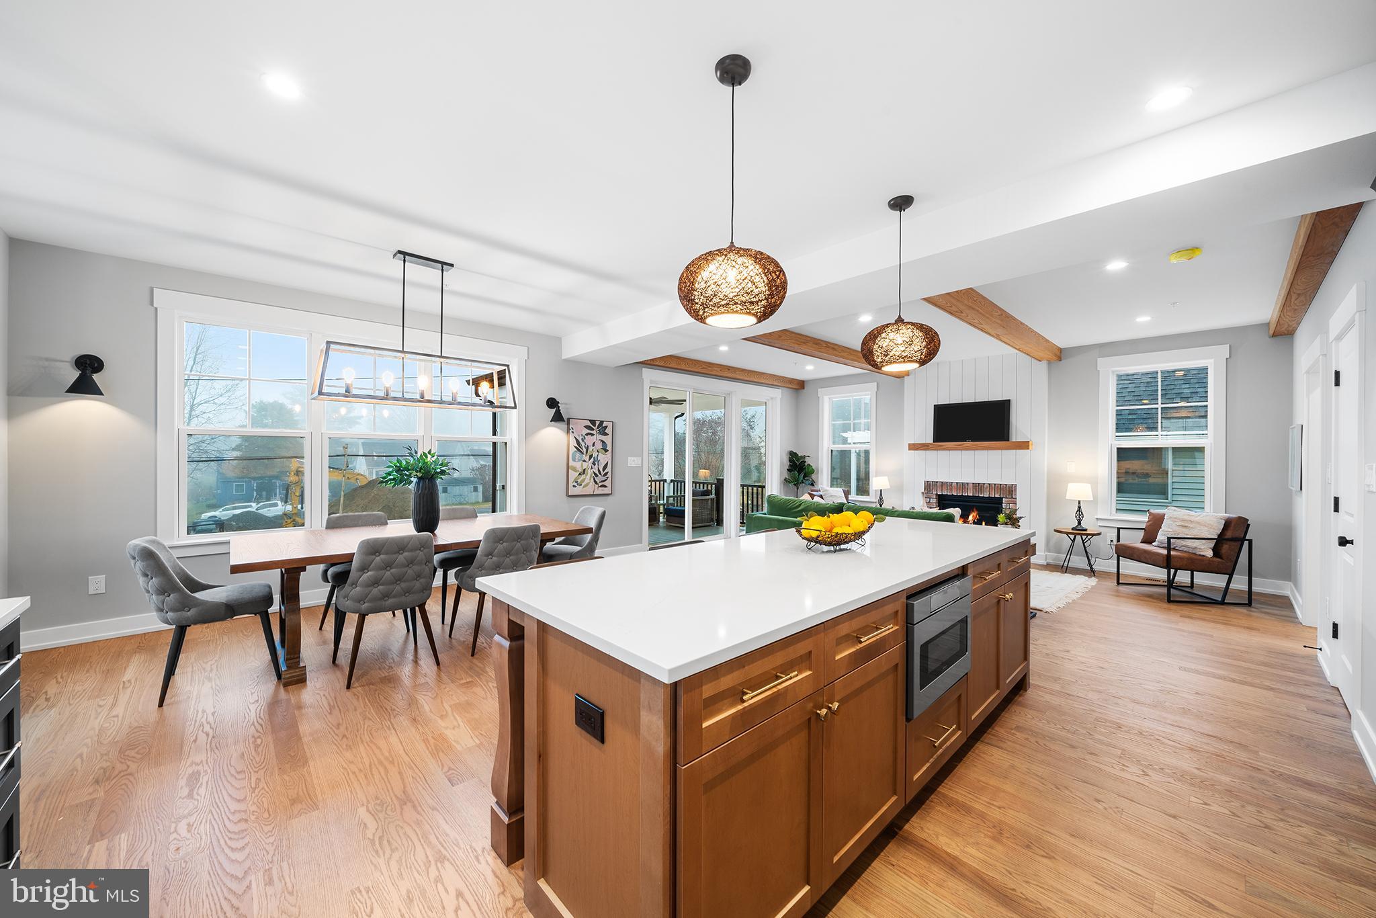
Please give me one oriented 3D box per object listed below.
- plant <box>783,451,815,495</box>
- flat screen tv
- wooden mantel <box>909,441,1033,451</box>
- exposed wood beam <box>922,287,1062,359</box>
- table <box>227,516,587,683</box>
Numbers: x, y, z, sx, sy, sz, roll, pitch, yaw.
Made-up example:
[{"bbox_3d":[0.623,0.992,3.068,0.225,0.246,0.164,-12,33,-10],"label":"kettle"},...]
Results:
[{"bbox_3d":[1.950,0.555,8.750,0.540,1.500,0.540,0,0,-43],"label":"plant"},{"bbox_3d":[3.948,-0.511,6.938,0.065,0.560,0.975,0,0,-43],"label":"flat screen tv"},{"bbox_3d":[3.900,-0.175,6.967,0.170,0.112,1.545,0,0,-43],"label":"wooden mantel"},{"bbox_3d":[3.171,-1.328,4.997,3.950,0.155,0.200,0,0,-43],"label":"exposed wood beam"},{"bbox_3d":[-1.940,0.930,3.676,2.140,0.765,1.130,0,0,-43],"label":"table"}]

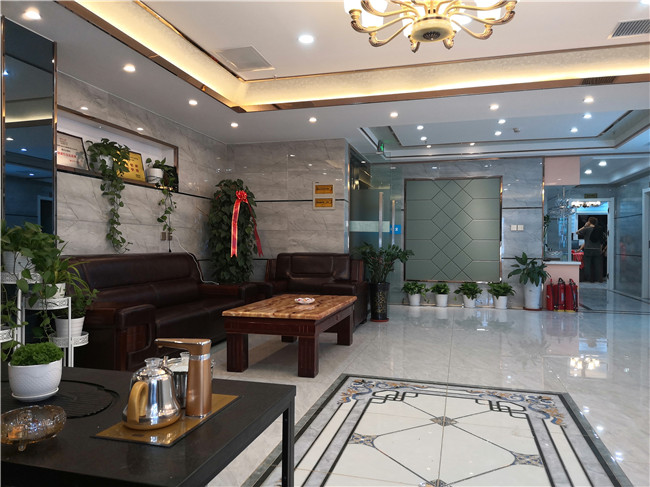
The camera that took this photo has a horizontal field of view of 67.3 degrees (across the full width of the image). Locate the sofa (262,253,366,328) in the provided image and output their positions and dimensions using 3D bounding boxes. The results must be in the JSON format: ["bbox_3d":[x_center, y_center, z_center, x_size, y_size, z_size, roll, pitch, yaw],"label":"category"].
[{"bbox_3d":[-0.227,0.589,6.185,1.400,0.920,0.860,0,0,16],"label":"sofa"}]

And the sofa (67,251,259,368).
[{"bbox_3d":[-1.560,0.578,4.707,0.900,0.930,2.360,0,0,16],"label":"sofa"}]

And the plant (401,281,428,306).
[{"bbox_3d":[1.497,0.847,8.249,0.450,0.420,0.400,0,0,16],"label":"plant"}]

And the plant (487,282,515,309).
[{"bbox_3d":[2.789,0.824,7.720,0.420,0.415,0.400,0,0,15],"label":"plant"}]

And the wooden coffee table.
[{"bbox_3d":[-0.237,0.781,4.412,0.795,0.472,1.390,0,0,15],"label":"wooden coffee table"}]

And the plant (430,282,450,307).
[{"bbox_3d":[1.946,0.858,8.145,0.340,0.400,0.330,0,0,16],"label":"plant"}]

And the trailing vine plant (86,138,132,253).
[{"bbox_3d":[-1.914,-0.426,4.328,0.340,1.000,0.410,0,0,15],"label":"trailing vine plant"}]

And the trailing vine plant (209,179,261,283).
[{"bbox_3d":[-1.125,0.105,5.970,0.570,1.820,0.570,0,0,15],"label":"trailing vine plant"}]

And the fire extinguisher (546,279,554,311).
[{"bbox_3d":[3.597,0.814,7.739,0.145,0.500,0.155,0,0,16],"label":"fire extinguisher"}]

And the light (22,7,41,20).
[{"bbox_3d":[-1.808,-1.424,3.005,0.100,0.030,0.100,0,0,16],"label":"light"}]

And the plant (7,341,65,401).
[{"bbox_3d":[-0.824,0.354,1.390,0.140,0.148,0.140,0,0,15],"label":"plant"}]

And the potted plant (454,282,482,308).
[{"bbox_3d":[2.322,0.825,7.880,0.420,0.410,0.400,0,0,15],"label":"potted plant"}]

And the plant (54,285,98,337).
[{"bbox_3d":[-1.416,0.396,2.780,0.235,0.325,0.235,0,0,15],"label":"plant"}]

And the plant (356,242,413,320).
[{"bbox_3d":[0.811,0.528,6.706,0.770,1.050,0.700,0,0,16],"label":"plant"}]

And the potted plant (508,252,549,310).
[{"bbox_3d":[3.239,0.608,7.755,0.600,0.910,0.560,0,0,16],"label":"potted plant"}]

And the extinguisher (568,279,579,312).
[{"bbox_3d":[3.768,0.785,7.430,0.150,0.505,0.150,0,0,15],"label":"extinguisher"}]

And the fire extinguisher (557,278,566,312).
[{"bbox_3d":[3.737,0.805,7.700,0.155,0.520,0.160,0,0,16],"label":"fire extinguisher"}]

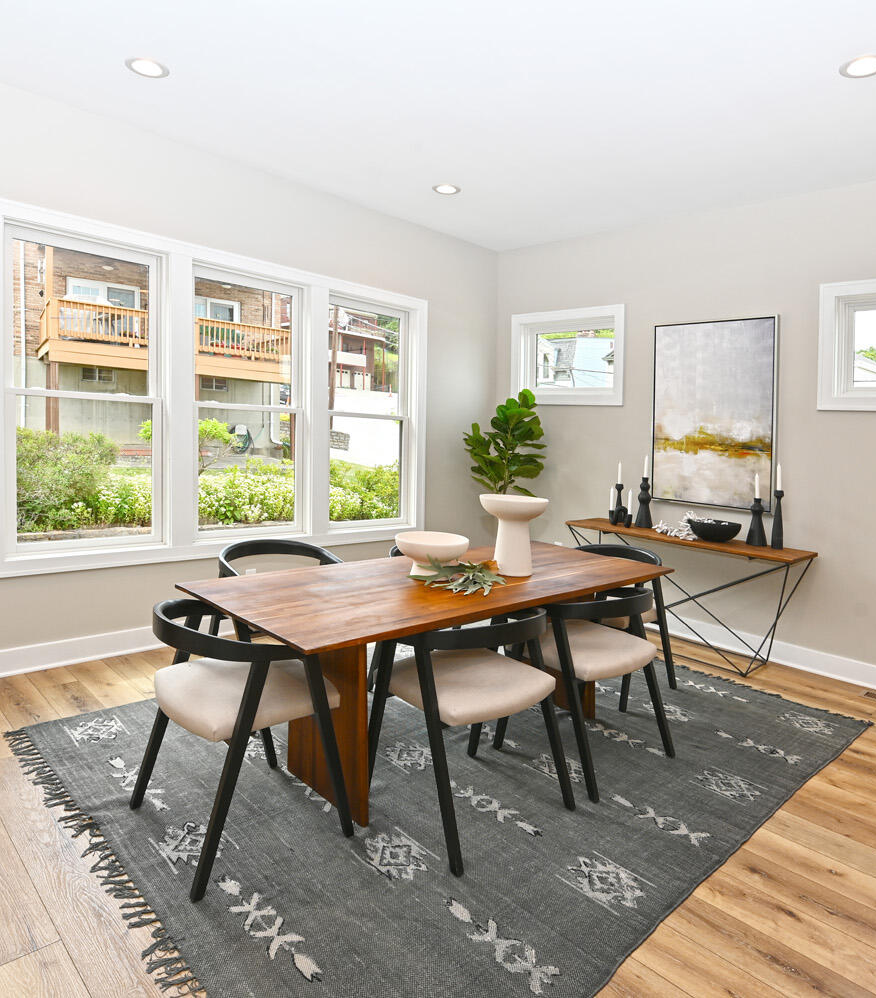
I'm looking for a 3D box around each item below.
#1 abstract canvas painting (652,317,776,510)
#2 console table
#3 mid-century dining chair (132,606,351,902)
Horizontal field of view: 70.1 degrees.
[{"bbox_3d":[1.999,-0.609,4.580,0.050,1.350,0.892,-6,8,-44],"label":"abstract canvas painting"},{"bbox_3d":[1.716,0.670,4.468,0.450,0.788,1.622,-3,8,-44],"label":"console table"},{"bbox_3d":[-0.678,0.759,2.189,0.579,0.776,0.628,-1,6,-42],"label":"mid-century dining chair"}]

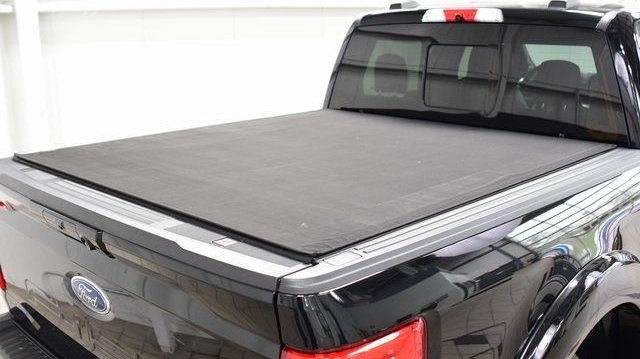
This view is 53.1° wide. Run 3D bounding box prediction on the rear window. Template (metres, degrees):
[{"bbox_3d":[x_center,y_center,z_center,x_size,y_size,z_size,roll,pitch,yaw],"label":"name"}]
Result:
[{"bbox_3d":[0.657,-0.499,3.026,1.610,0.485,0.085,13,10,42],"label":"rear window"}]

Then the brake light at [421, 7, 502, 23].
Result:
[{"bbox_3d":[0.663,-0.761,2.968,0.430,0.066,0.055,13,19,42],"label":"brake light"}]

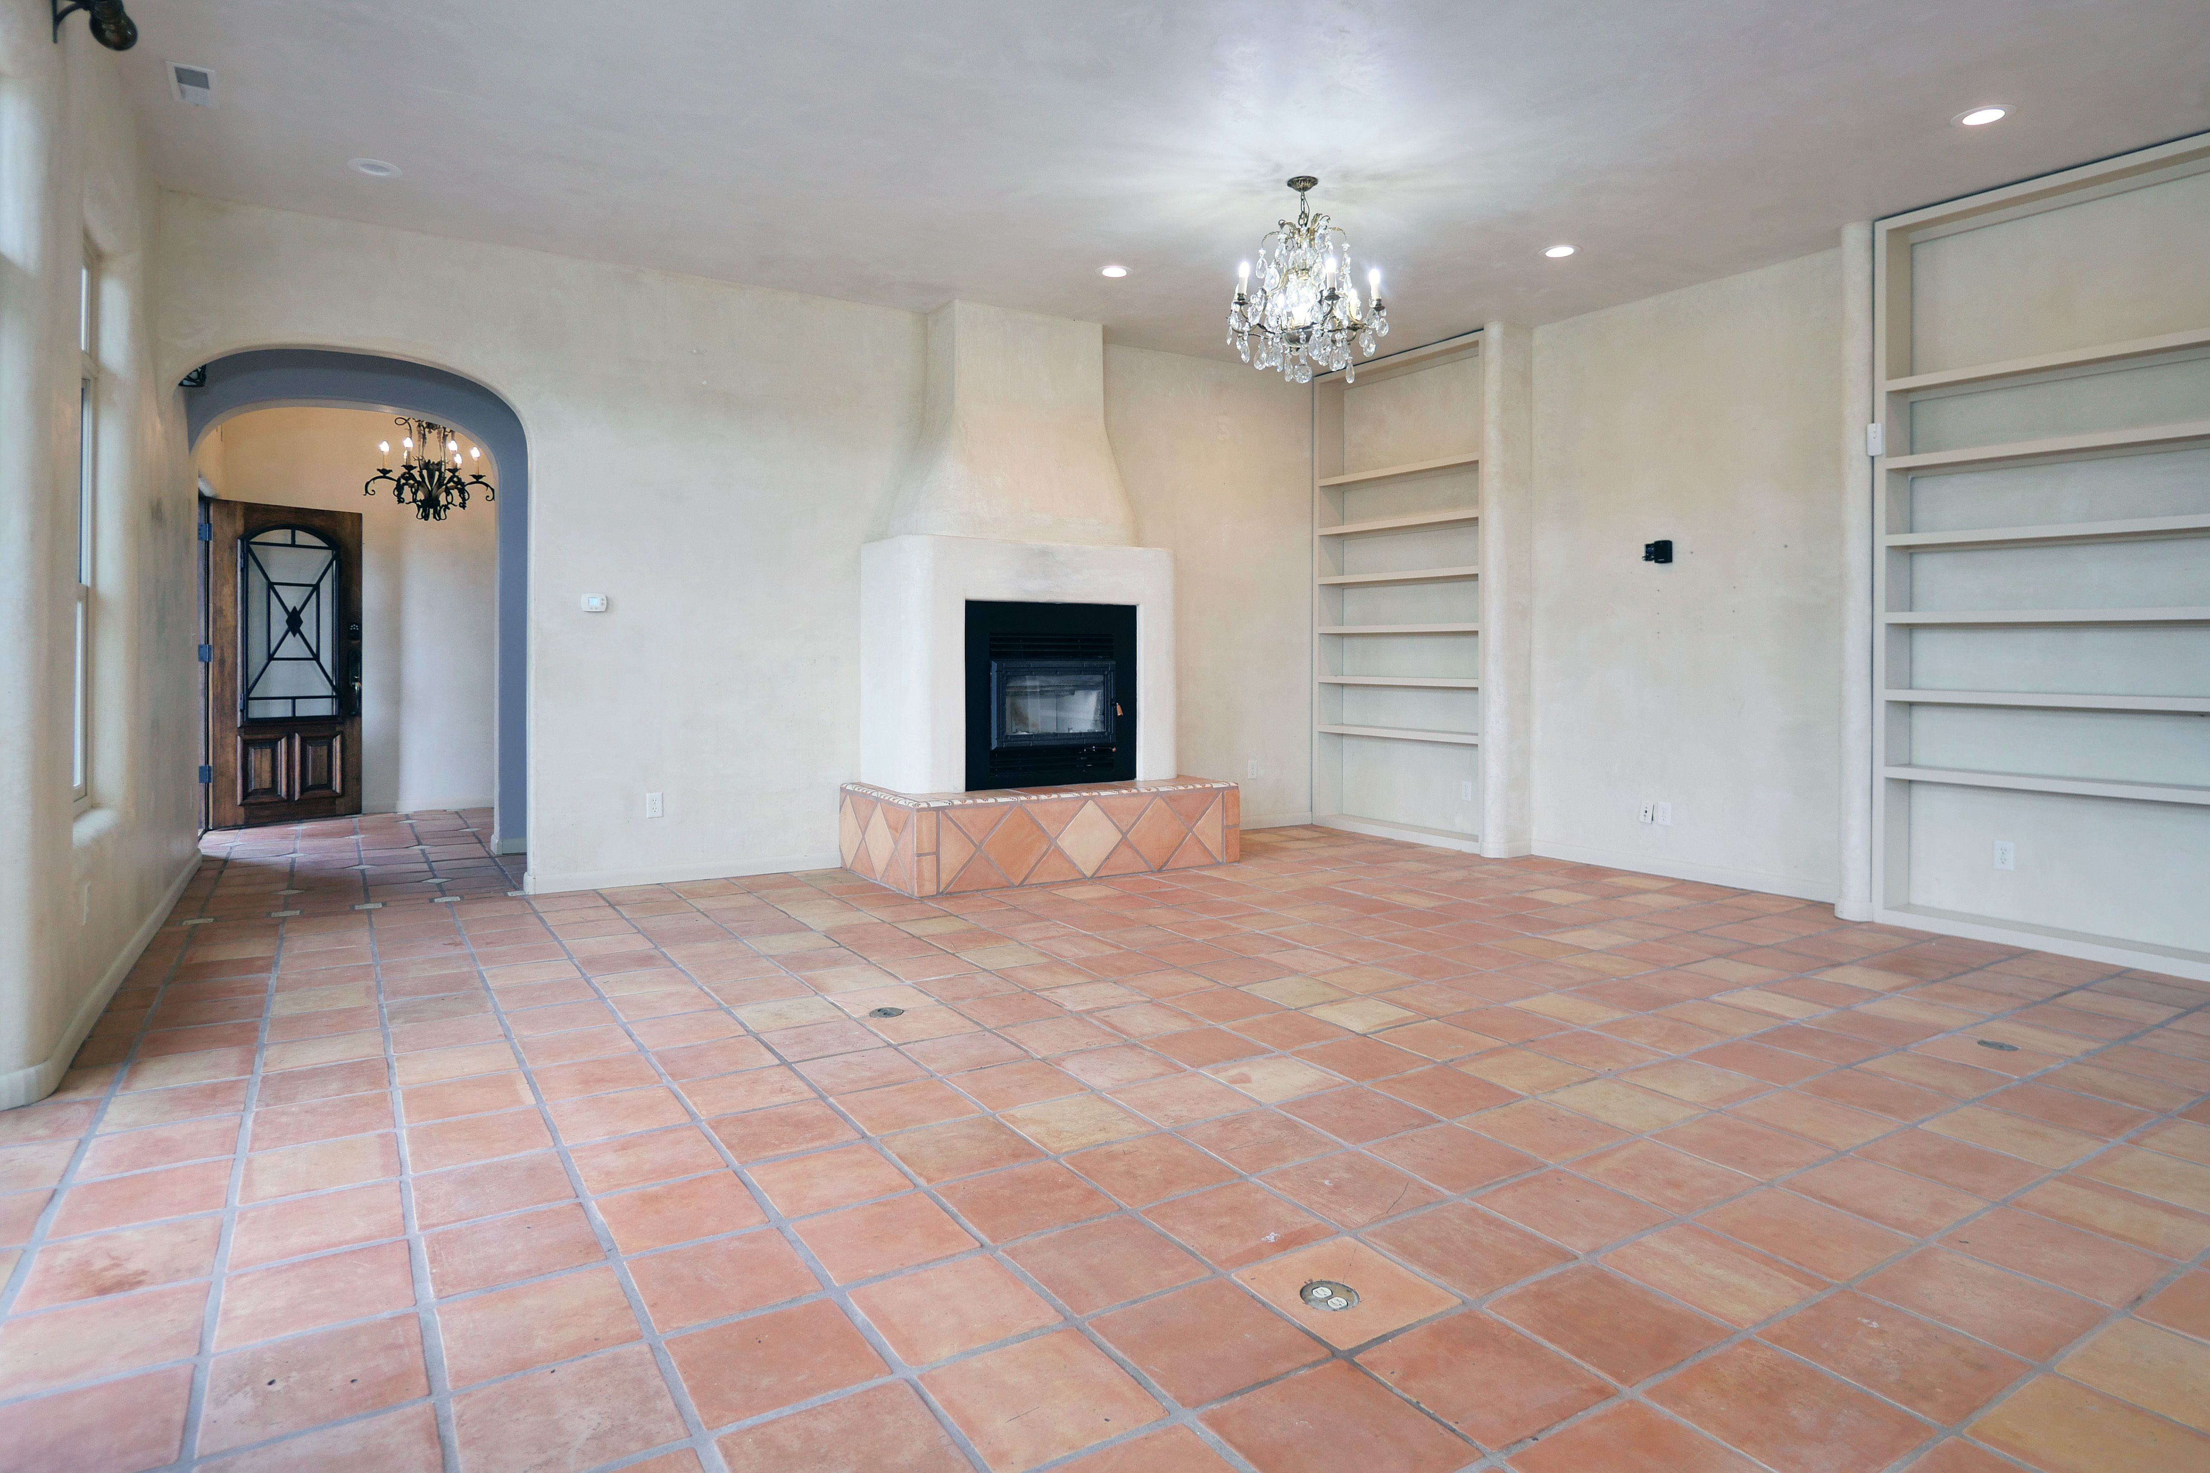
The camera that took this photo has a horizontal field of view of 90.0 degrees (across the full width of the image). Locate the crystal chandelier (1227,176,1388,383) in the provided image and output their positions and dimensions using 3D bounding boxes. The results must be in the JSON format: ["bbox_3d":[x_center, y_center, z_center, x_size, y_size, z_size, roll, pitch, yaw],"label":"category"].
[{"bbox_3d":[0.810,-1.815,4.420,0.630,0.790,0.630,0,3,0],"label":"crystal chandelier"}]

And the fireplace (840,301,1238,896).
[{"bbox_3d":[-0.335,-0.800,5.940,1.850,3.020,0.900,-2,4,-32],"label":"fireplace"}]

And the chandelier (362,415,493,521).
[{"bbox_3d":[-4.340,-1.780,7.050,0.820,0.740,0.820,-2,4,-32],"label":"chandelier"}]

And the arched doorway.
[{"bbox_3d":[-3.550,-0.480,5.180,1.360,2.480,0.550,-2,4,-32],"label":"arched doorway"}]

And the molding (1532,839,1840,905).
[{"bbox_3d":[2.885,0.680,5.660,0.030,0.100,1.540,-3,4,-37],"label":"molding"}]

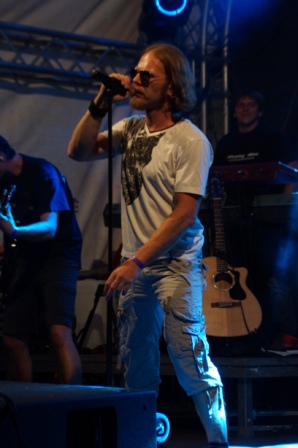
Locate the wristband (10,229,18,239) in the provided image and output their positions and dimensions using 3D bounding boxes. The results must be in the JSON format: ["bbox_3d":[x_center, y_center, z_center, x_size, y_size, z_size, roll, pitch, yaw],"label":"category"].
[{"bbox_3d":[-0.635,0.044,7.050,0.020,0.060,0.048,31,0,-29],"label":"wristband"}]

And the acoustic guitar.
[{"bbox_3d":[0.405,0.188,8.387,0.405,1.020,0.120,2,-26,-9],"label":"acoustic guitar"}]

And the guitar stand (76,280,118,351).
[{"bbox_3d":[-0.283,0.548,8.700,0.270,0.400,0.280,0,-6,5],"label":"guitar stand"}]

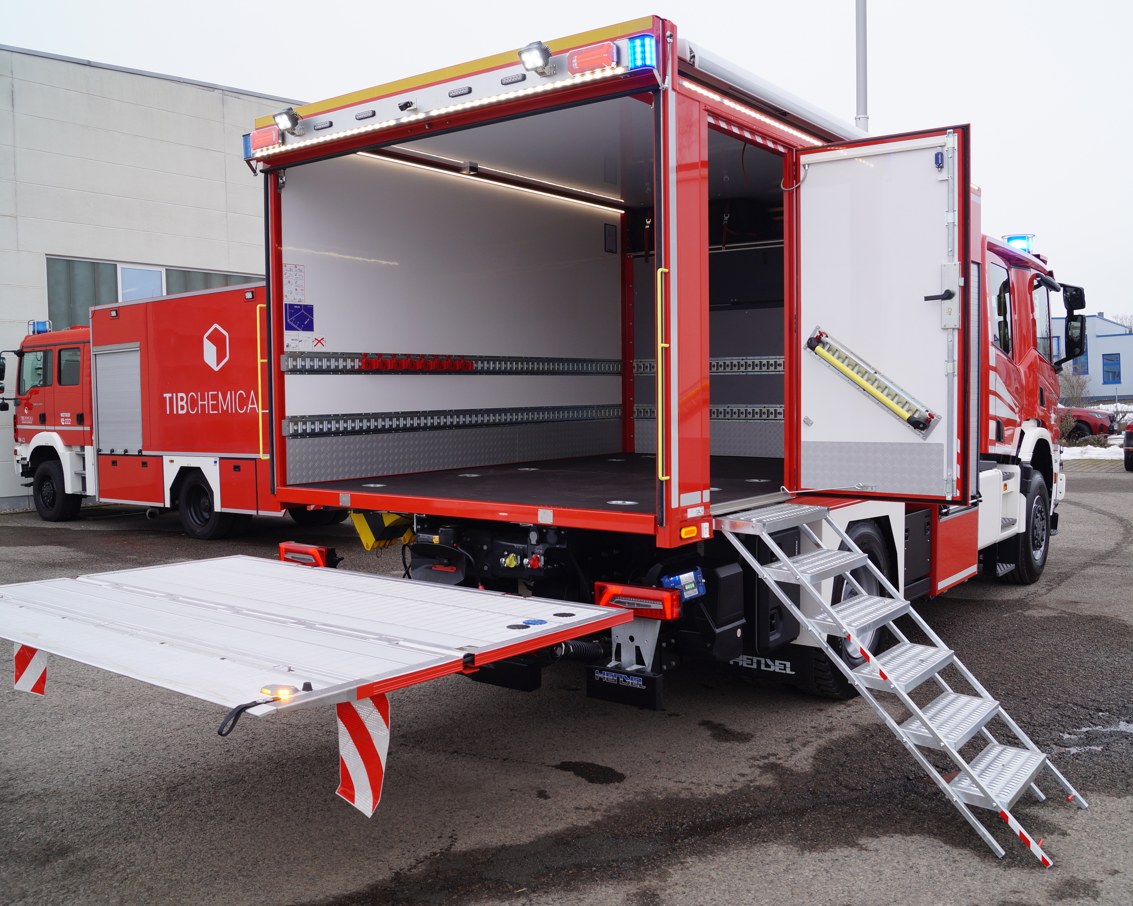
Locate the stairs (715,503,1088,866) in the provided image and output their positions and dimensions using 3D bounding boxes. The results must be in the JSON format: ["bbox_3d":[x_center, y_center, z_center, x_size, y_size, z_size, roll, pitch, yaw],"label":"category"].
[{"bbox_3d":[1.396,0.862,4.310,1.350,1.200,0.680,2,5,36],"label":"stairs"}]

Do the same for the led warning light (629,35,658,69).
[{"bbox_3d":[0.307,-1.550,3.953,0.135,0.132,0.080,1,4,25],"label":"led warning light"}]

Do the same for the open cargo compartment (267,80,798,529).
[{"bbox_3d":[0.393,-0.810,6.109,2.450,1.920,3.360,2,5,36],"label":"open cargo compartment"}]

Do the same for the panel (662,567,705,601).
[{"bbox_3d":[0.526,0.604,4.584,0.065,0.130,0.320,-15,-6,36],"label":"panel"}]

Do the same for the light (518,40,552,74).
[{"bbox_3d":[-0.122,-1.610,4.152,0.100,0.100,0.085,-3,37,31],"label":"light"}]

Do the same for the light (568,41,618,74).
[{"bbox_3d":[0.099,-1.576,4.091,0.228,0.100,0.055,2,5,36],"label":"light"}]

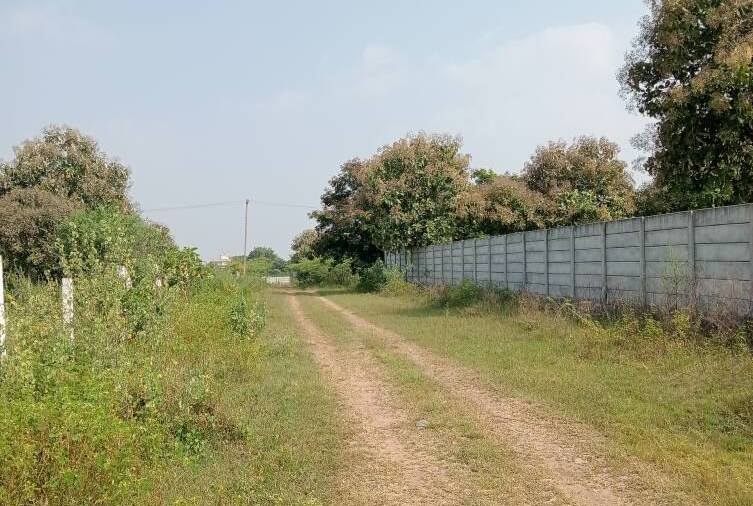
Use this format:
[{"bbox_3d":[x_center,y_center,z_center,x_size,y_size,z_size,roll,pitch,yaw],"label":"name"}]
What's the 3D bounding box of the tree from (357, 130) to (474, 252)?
[{"bbox_3d":[2.139,-2.169,44.423,6.300,8.790,6.300,0,-1,-8],"label":"tree"}]

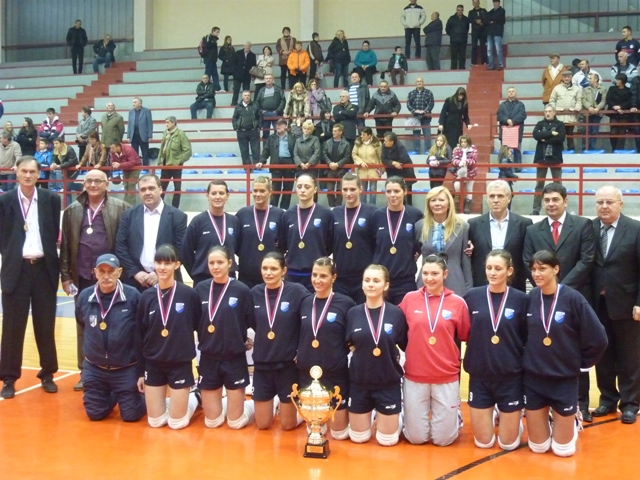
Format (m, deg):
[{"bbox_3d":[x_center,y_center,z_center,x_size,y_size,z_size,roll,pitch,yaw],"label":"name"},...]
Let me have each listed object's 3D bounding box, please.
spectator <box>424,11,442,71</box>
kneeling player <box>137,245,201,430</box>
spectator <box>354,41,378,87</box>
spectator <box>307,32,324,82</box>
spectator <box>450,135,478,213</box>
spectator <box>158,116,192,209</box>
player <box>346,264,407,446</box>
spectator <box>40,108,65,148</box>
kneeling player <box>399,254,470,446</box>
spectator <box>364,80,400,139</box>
[{"bbox_3d":[2.961,-5.134,21.762,0.500,1.660,0.450,-2,4,-30],"label":"spectator"},{"bbox_3d":[-1.055,0.678,6.189,0.480,1.327,0.620,1,3,6],"label":"kneeling player"},{"bbox_3d":[1.247,-4.656,22.010,0.500,1.259,0.750,1,3,15],"label":"spectator"},{"bbox_3d":[-0.121,-4.812,22.400,0.360,1.521,0.480,3,4,45],"label":"spectator"},{"bbox_3d":[2.438,-1.095,13.989,0.460,1.325,0.360,1,3,15],"label":"spectator"},{"bbox_3d":[-2.736,-1.434,15.700,0.550,1.793,0.420,2,4,37],"label":"spectator"},{"bbox_3d":[0.403,0.759,5.825,0.460,1.215,0.600,1,3,7],"label":"player"},{"bbox_3d":[-6.035,-2.149,18.754,0.540,1.640,0.380,1,4,12],"label":"spectator"},{"bbox_3d":[0.816,0.723,5.815,0.500,1.293,0.620,1,3,11],"label":"kneeling player"},{"bbox_3d":[1.352,-2.602,17.711,0.700,1.567,0.480,1,3,12],"label":"spectator"}]

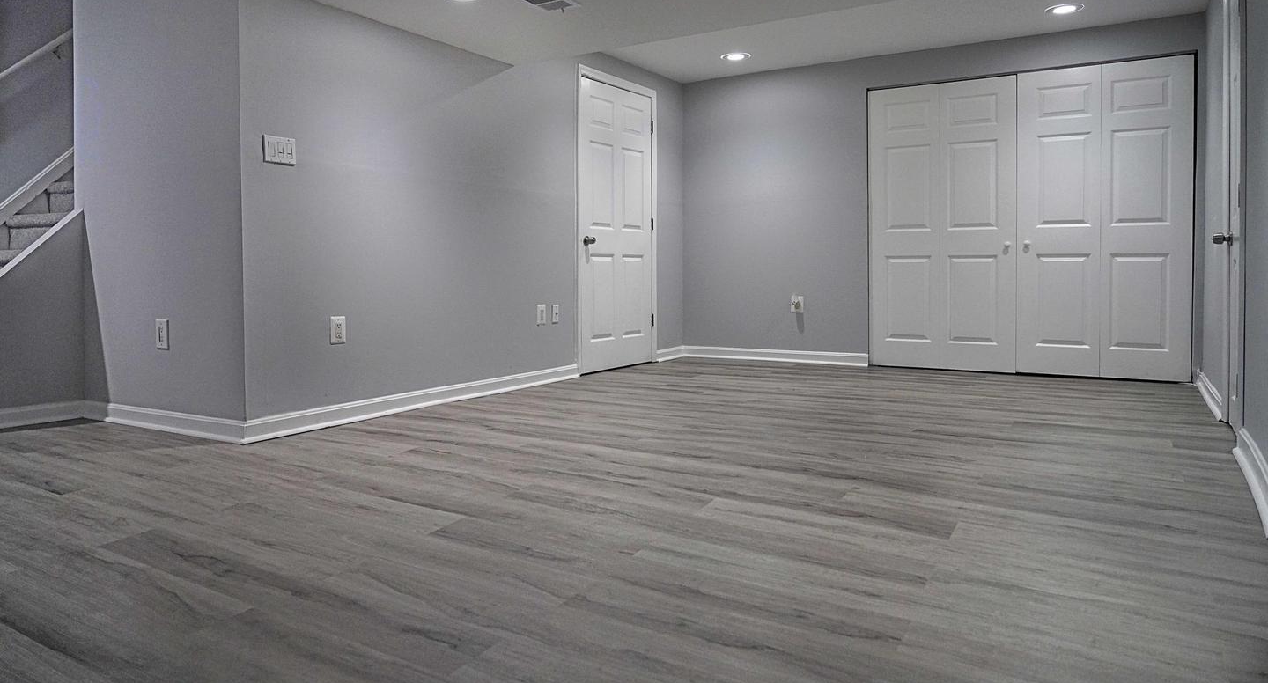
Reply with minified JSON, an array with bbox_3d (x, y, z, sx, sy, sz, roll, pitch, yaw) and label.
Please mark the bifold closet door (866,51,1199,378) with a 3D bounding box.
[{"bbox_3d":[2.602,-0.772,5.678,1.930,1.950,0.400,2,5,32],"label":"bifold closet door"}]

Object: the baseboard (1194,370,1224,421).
[{"bbox_3d":[3.022,0.256,4.451,0.025,0.090,1.380,2,5,32],"label":"baseboard"}]

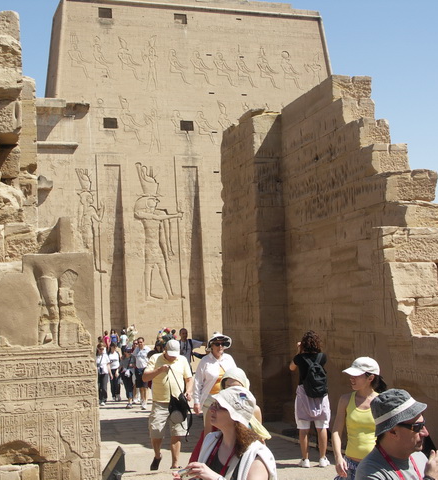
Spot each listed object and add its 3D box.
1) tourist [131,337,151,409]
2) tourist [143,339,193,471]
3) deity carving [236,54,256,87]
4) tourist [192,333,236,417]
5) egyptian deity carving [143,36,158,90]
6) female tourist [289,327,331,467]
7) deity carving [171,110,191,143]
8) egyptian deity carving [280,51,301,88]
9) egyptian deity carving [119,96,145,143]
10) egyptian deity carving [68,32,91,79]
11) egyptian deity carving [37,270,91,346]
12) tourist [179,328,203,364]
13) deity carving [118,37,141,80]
[{"bbox_3d":[-1.866,3.224,25.543,0.520,1.740,0.420,-2,-4,-3],"label":"tourist"},{"bbox_3d":[-0.652,2.123,13.600,0.640,1.690,0.520,-2,-4,5],"label":"tourist"},{"bbox_3d":[2.847,-17.416,108.120,2.419,3.774,0.200,0,-8,-22],"label":"deity carving"},{"bbox_3d":[-0.033,2.061,13.700,0.580,1.690,0.420,-1,-4,-11],"label":"tourist"},{"bbox_3d":[-6.677,-17.459,104.242,1.463,5.536,0.200,0,-8,-22],"label":"egyptian deity carving"},{"bbox_3d":[1.125,1.983,13.100,0.470,1.690,0.500,-1,-5,-18],"label":"female tourist"},{"bbox_3d":[-3.693,-11.204,104.486,2.169,3.360,0.200,0,-8,-22],"label":"deity carving"},{"bbox_3d":[7.349,-17.413,107.939,2.442,4.169,0.220,0,-9,-21],"label":"egyptian deity carving"},{"bbox_3d":[-8.341,-11.472,100.747,2.342,4.643,0.220,0,-9,-21],"label":"egyptian deity carving"},{"bbox_3d":[-13.370,-17.683,101.547,2.427,4.596,0.200,0,-8,-22],"label":"egyptian deity carving"},{"bbox_3d":[-1.613,0.715,11.000,0.580,0.790,0.120,-1,-4,-15],"label":"egyptian deity carving"},{"bbox_3d":[-0.538,2.651,20.942,0.680,1.780,0.420,-1,-4,-7],"label":"tourist"},{"bbox_3d":[-8.614,-17.469,101.704,2.366,4.534,0.220,0,-9,-21],"label":"deity carving"}]

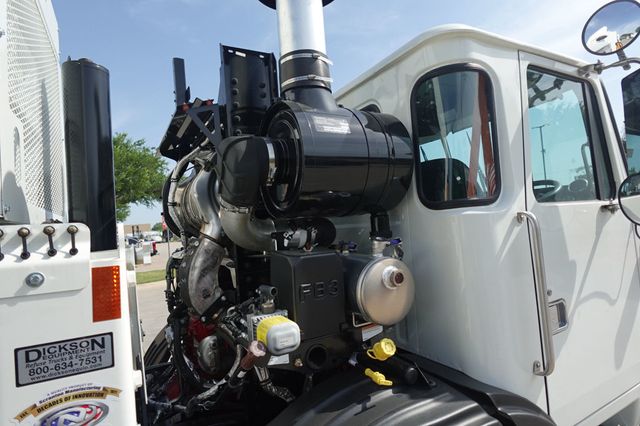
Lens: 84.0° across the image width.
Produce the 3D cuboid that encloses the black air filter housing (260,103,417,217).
[{"bbox_3d":[0.043,-0.182,1.285,0.420,0.385,0.385,-3,-1,-29],"label":"black air filter housing"}]

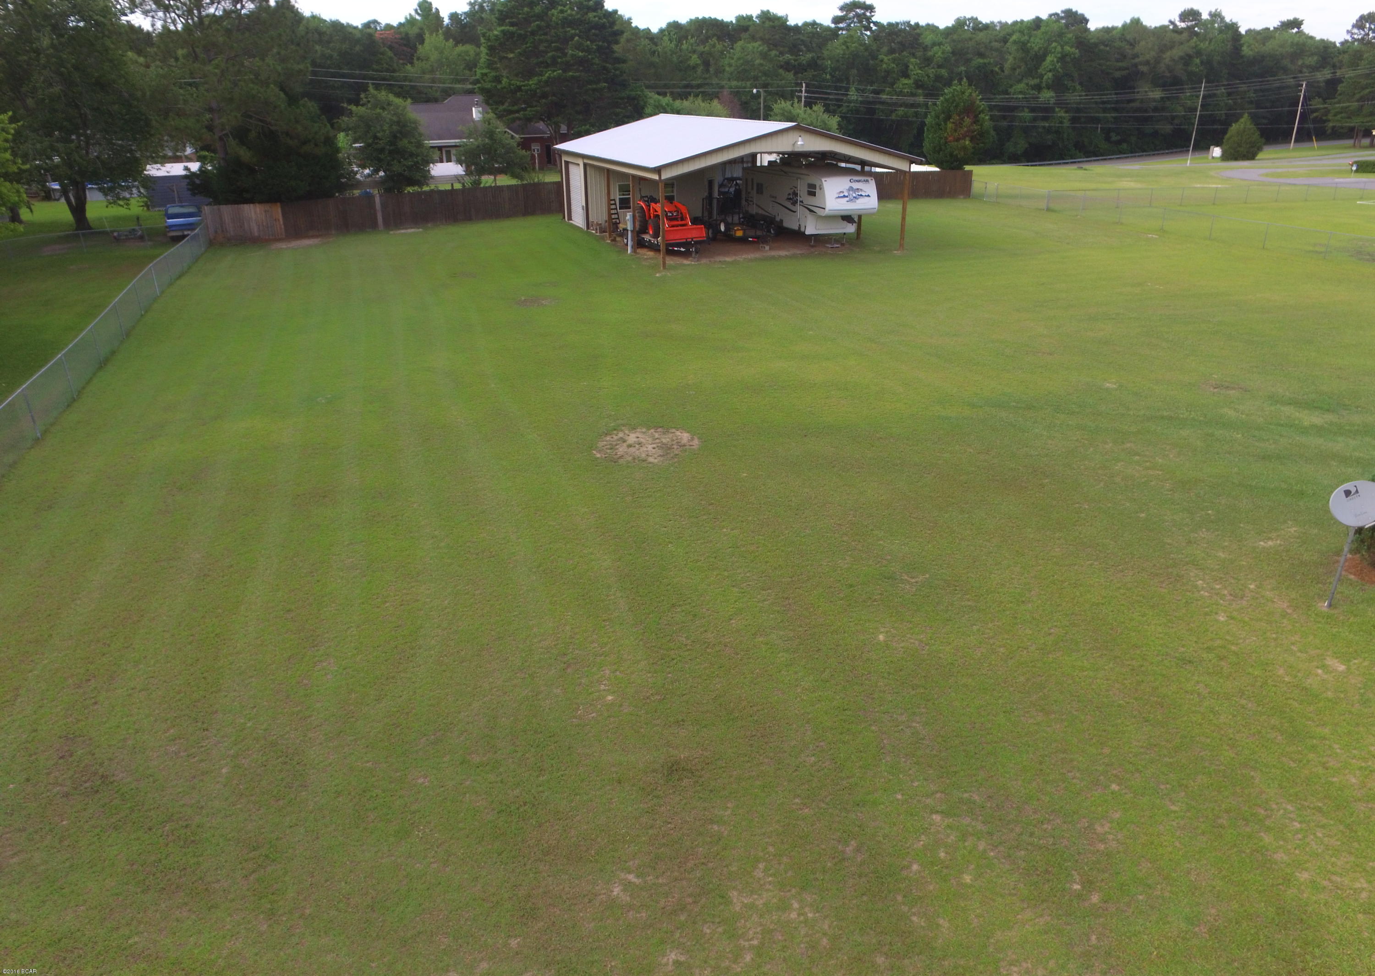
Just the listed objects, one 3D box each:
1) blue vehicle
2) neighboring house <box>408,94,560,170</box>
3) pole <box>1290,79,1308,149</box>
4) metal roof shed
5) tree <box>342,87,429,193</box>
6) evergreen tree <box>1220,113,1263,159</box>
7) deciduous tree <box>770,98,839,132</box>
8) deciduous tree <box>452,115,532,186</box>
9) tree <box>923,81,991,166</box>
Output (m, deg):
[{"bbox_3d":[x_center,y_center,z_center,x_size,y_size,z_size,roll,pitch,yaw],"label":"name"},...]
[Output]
[{"bbox_3d":[-26.289,-14.126,41.890,1.800,1.700,4.950,-13,29,-25],"label":"blue vehicle"},{"bbox_3d":[-22.695,-35.752,79.852,19.810,6.870,12.120,-13,29,-25],"label":"neighboring house"},{"bbox_3d":[87.223,-53.195,113.344,0.350,8.790,0.350,0,26,0],"label":"pole"},{"bbox_3d":[1.578,-16.486,42.216,13.470,5.720,16.700,-10,28,-20],"label":"metal roof shed"},{"bbox_3d":[-20.105,-22.692,53.016,5.660,7.220,5.660,0,26,0],"label":"tree"},{"bbox_3d":[65.086,-41.267,93.343,4.240,5.050,4.240,0,26,0],"label":"evergreen tree"},{"bbox_3d":[10.592,-31.743,72.179,6.460,6.570,6.460,0,26,0],"label":"deciduous tree"},{"bbox_3d":[-13.983,-23.724,57.008,5.450,5.550,5.450,0,26,0],"label":"deciduous tree"},{"bbox_3d":[25.017,-33.227,73.688,6.060,7.930,6.060,0,26,0],"label":"tree"}]

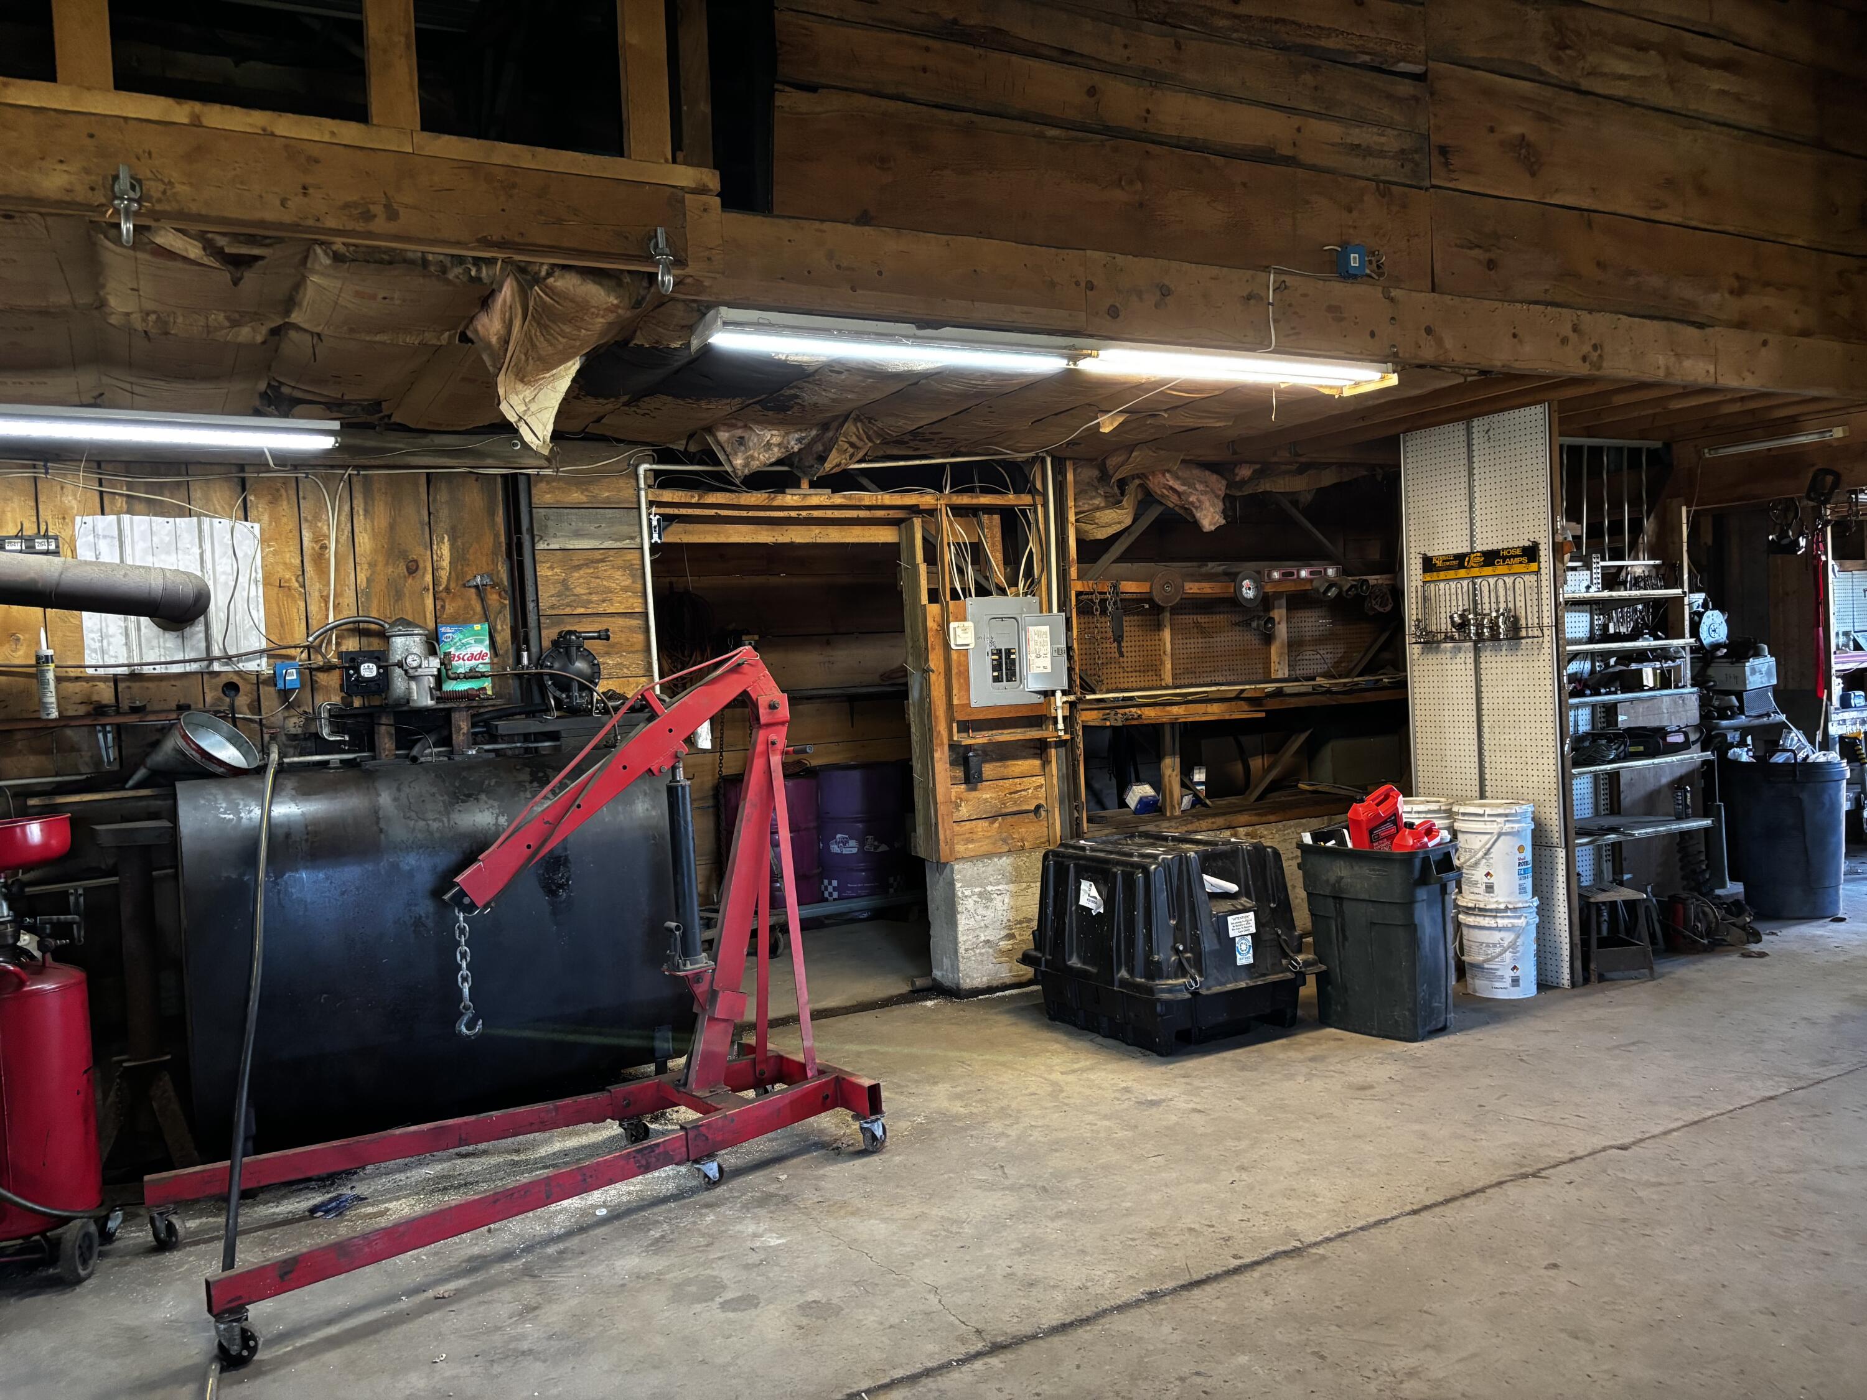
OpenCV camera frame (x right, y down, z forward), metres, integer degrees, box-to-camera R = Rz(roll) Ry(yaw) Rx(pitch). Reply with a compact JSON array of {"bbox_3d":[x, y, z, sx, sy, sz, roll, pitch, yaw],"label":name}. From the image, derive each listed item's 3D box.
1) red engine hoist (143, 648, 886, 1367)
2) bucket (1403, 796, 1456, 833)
[{"bbox_3d":[-1.083,0.624,3.865,1.880,1.505,0.930,-4,2,-37],"label":"red engine hoist"},{"bbox_3d":[2.057,0.626,5.963,0.310,0.385,0.310,-3,2,0],"label":"bucket"}]

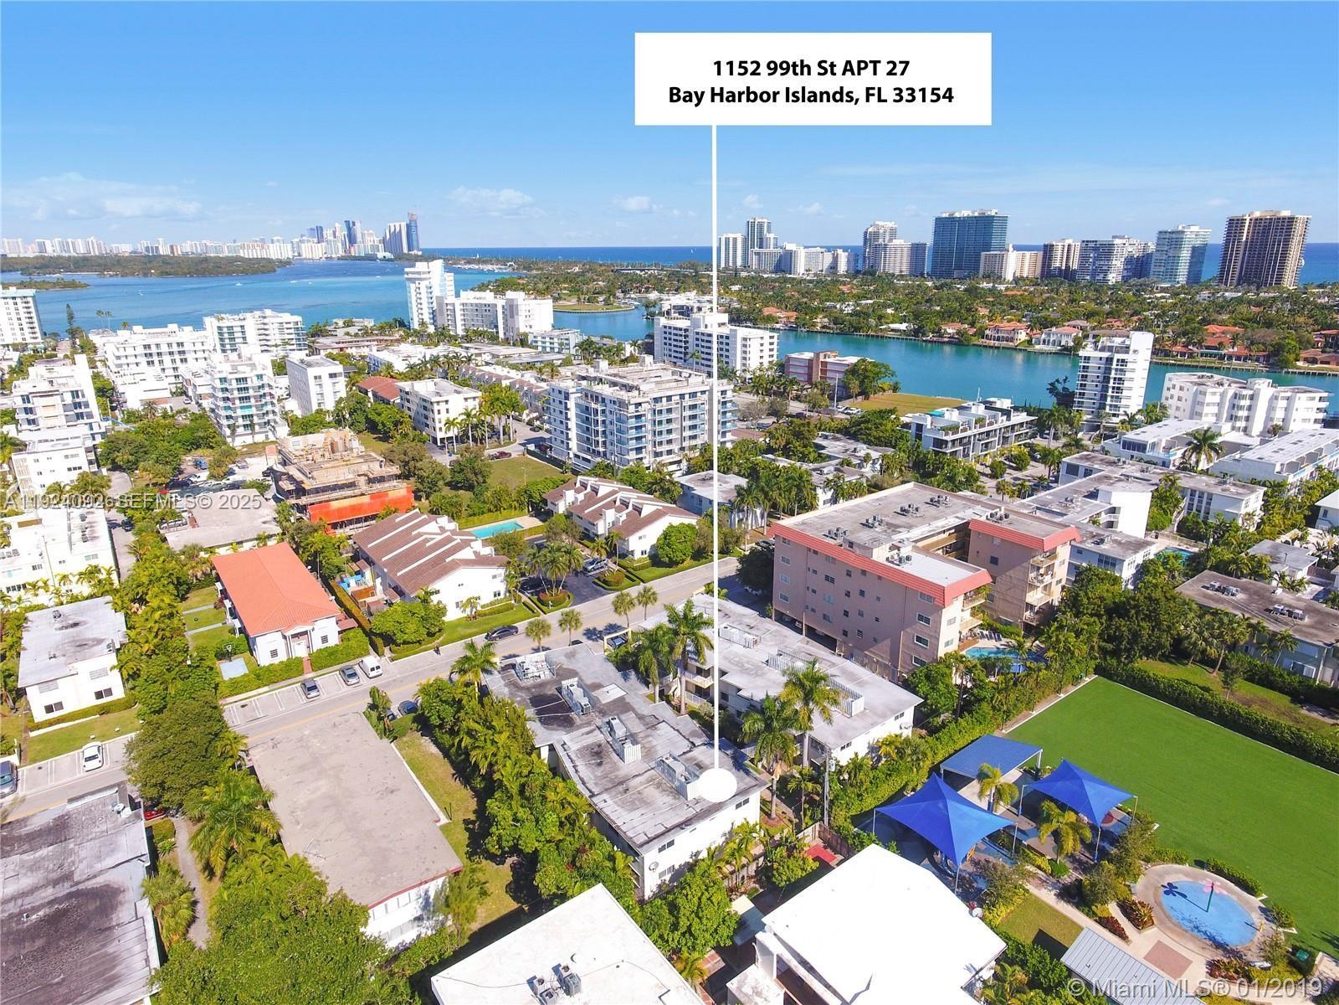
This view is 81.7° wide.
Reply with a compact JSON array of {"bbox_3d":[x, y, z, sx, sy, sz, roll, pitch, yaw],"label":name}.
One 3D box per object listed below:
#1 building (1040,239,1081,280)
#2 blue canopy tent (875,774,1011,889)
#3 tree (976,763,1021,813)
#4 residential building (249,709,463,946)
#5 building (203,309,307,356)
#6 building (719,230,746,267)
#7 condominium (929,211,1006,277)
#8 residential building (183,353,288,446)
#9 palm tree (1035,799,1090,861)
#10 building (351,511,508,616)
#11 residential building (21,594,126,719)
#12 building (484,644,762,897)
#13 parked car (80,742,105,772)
[{"bbox_3d":[505.113,-308.804,1001.547,44.389,59.522,18.159,-9,20,-25],"label":"building"},{"bbox_3d":[26.766,31.455,75.397,9.181,6.255,9.181,-13,22,-34],"label":"blue canopy tent"},{"bbox_3d":[33.551,30.366,79.571,4.000,5.600,4.000,8,20,24],"label":"tree"},{"bbox_3d":[-31.132,31.828,75.216,11.703,6.255,29.055,-14,23,-34],"label":"residential building"},{"bbox_3d":[-225.600,-92.320,424.760,47.000,24.500,27.000,-8,20,-21],"label":"building"},{"bbox_3d":[111.495,-439.323,1377.080,34.000,73.000,34.000,-13,22,-32],"label":"building"},{"bbox_3d":[424.180,-359.930,1101.770,38.000,96.000,92.000,-14,23,-34],"label":"condominium"},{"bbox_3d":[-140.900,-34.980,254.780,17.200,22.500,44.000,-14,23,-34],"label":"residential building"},{"bbox_3d":[37.613,31.969,73.605,4.600,6.300,4.600,8,20,24],"label":"palm tree"},{"bbox_3d":[-42.129,9.672,136.582,18.159,9.483,31.678,-14,23,-34],"label":"building"},{"bbox_3d":[-81.788,21.240,107.348,10.909,6.500,22.407,-13,22,-32],"label":"residential building"},{"bbox_3d":[-6.916,27.150,88.059,15.760,5.820,36.640,-14,23,-34],"label":"building"},{"bbox_3d":[-67.239,29.527,90.284,1.820,1.450,4.600,-13,22,-32],"label":"parked car"}]

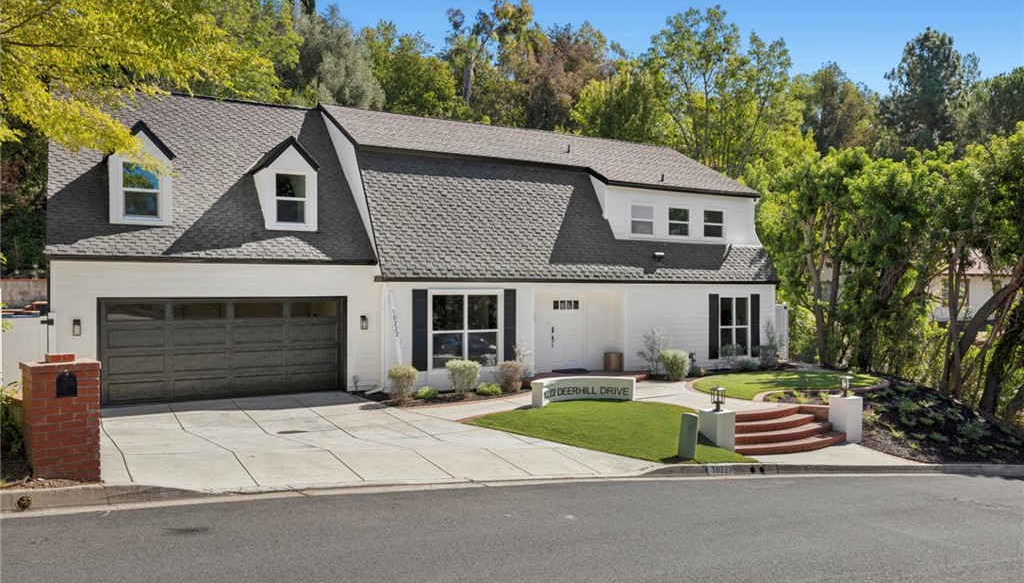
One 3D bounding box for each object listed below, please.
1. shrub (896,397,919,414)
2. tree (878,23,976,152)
[{"bbox_3d":[8.778,2.530,16.400,0.500,0.330,0.470,0,0,0],"label":"shrub"},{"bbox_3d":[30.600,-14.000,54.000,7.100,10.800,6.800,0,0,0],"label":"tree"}]

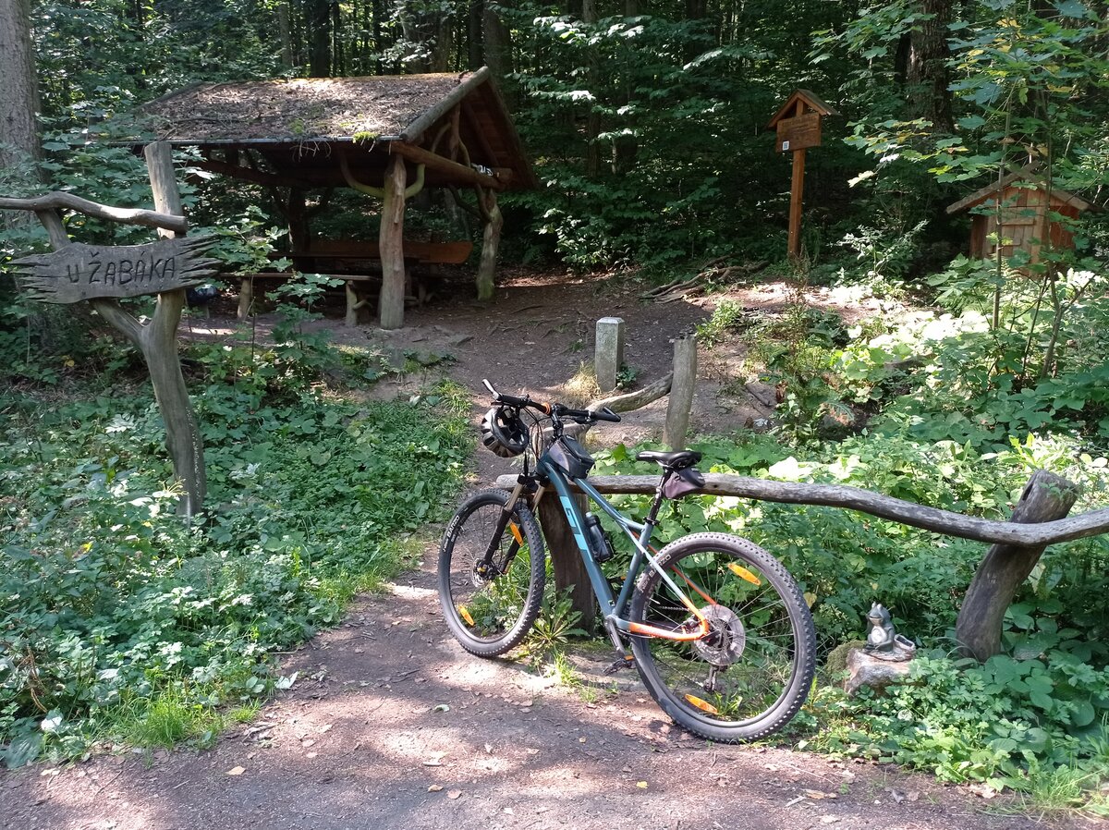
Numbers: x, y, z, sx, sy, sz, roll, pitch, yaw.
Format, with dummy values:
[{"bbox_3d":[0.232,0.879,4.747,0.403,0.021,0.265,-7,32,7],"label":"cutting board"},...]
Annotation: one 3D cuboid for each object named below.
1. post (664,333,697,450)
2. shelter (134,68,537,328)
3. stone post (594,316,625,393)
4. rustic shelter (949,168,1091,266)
[{"bbox_3d":[0.802,-0.129,5.740,0.150,0.790,0.150,5,9,5],"label":"post"},{"bbox_3d":[-2.847,-2.827,11.569,4.050,3.100,4.400,4,9,15],"label":"shelter"},{"bbox_3d":[0.431,-0.485,7.080,0.180,0.600,0.180,4,9,17],"label":"stone post"},{"bbox_3d":[5.269,-2.096,9.978,1.360,1.250,1.200,8,11,36],"label":"rustic shelter"}]

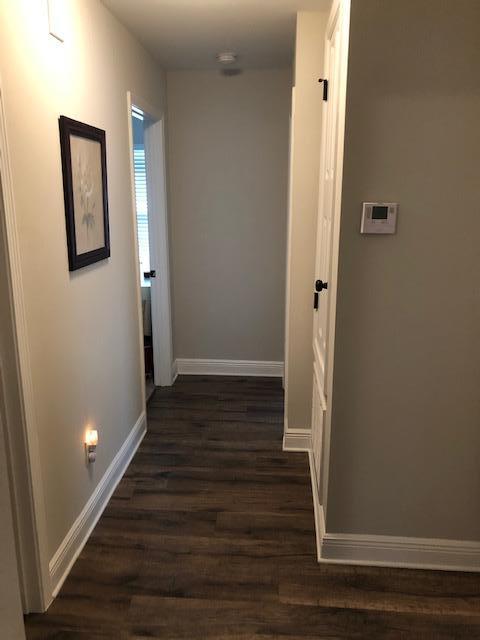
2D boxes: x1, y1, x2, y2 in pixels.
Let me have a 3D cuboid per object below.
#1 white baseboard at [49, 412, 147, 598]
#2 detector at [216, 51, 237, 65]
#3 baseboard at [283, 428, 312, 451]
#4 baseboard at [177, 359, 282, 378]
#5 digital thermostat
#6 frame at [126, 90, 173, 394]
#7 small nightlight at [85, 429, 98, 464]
[{"bbox_3d":[-0.686,0.845,2.718,0.022,0.139,1.471,1,14,4],"label":"white baseboard"},{"bbox_3d":[-0.090,-1.757,3.464,0.134,0.045,0.134,1,14,4],"label":"detector"},{"bbox_3d":[0.351,0.738,3.178,0.169,0.139,0.022,1,14,4],"label":"baseboard"},{"bbox_3d":[-0.086,0.419,4.469,0.946,0.139,0.022,1,14,4],"label":"baseboard"},{"bbox_3d":[0.505,-0.367,1.877,0.125,0.110,0.028,1,14,4],"label":"digital thermostat"},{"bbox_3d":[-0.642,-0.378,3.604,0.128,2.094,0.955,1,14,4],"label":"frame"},{"bbox_3d":[-0.689,0.586,2.399,0.050,0.146,0.046,1,14,4],"label":"small nightlight"}]

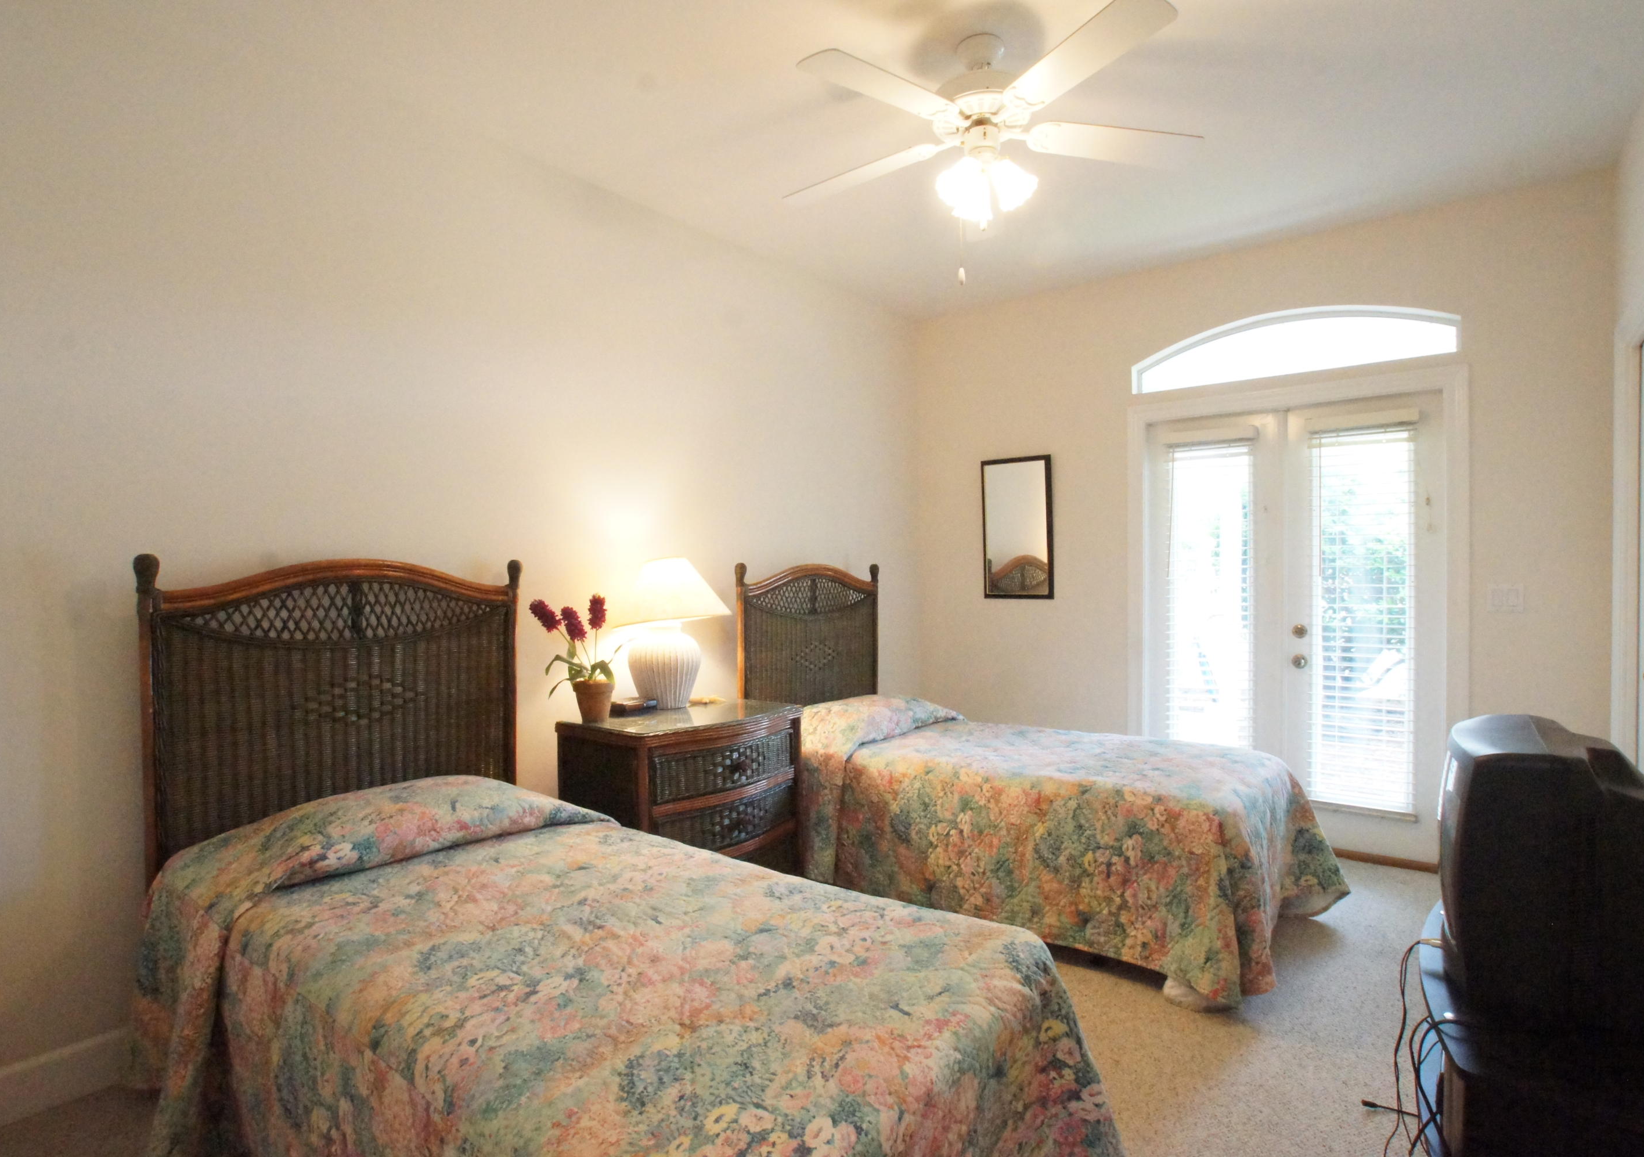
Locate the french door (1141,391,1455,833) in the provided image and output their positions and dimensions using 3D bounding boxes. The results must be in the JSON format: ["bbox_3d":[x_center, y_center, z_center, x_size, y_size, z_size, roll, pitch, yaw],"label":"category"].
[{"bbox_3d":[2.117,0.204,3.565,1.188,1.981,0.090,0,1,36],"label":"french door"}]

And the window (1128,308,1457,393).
[{"bbox_3d":[2.106,-1.070,3.556,1.278,0.289,0.090,0,1,36],"label":"window"}]

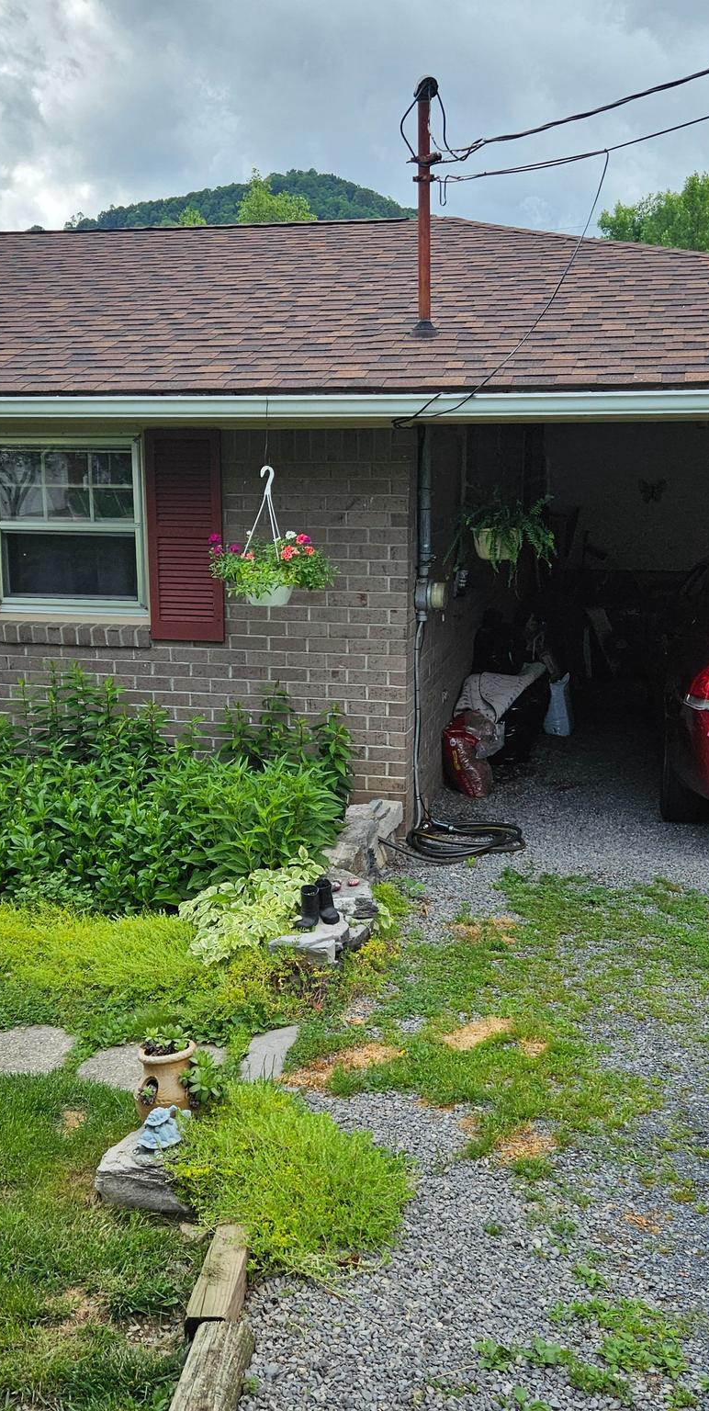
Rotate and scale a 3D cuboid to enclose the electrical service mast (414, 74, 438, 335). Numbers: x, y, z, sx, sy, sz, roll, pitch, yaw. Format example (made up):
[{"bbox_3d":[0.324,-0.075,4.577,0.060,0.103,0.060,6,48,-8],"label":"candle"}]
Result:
[{"bbox_3d":[0.353,-2.463,6.184,0.130,1.210,0.140,3,12,12],"label":"electrical service mast"}]

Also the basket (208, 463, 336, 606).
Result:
[{"bbox_3d":[-0.381,-0.788,5.778,0.550,0.661,0.496,3,12,12],"label":"basket"}]

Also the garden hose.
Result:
[{"bbox_3d":[0.498,0.679,6.484,0.720,0.100,0.520,3,12,12],"label":"garden hose"}]

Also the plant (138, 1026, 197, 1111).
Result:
[{"bbox_3d":[-0.531,1.028,3.515,0.175,0.260,0.175,0,12,0],"label":"plant"}]

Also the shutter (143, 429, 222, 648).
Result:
[{"bbox_3d":[-0.866,-0.873,6.479,0.410,1.090,0.040,3,12,12],"label":"shutter"}]

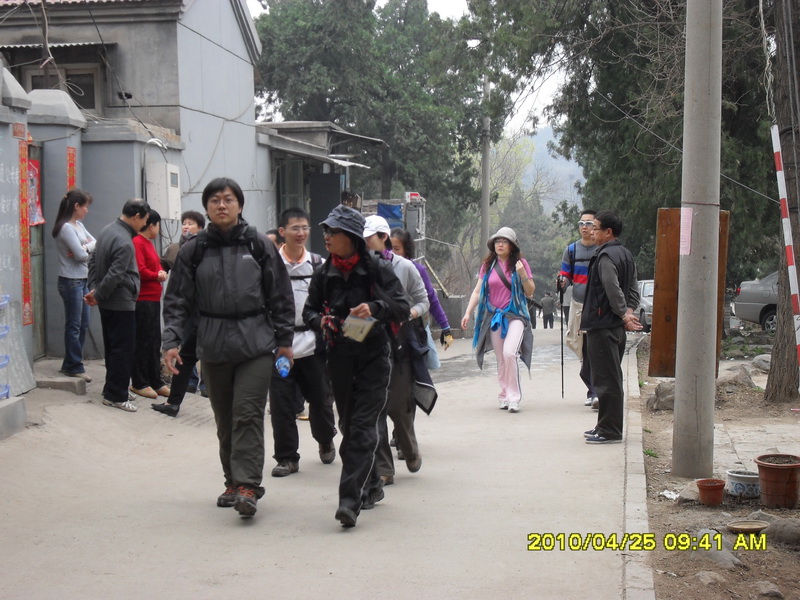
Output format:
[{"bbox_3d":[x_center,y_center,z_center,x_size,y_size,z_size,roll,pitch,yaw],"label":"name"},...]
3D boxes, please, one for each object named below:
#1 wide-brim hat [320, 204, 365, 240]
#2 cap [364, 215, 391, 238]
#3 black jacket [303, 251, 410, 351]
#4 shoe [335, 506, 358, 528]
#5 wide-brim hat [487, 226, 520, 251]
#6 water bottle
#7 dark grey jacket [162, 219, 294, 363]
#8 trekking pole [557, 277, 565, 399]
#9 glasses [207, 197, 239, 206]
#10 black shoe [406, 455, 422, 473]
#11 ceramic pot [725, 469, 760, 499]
[{"bbox_3d":[-0.279,-0.395,6.750,0.280,0.160,0.260,18,-5,-33],"label":"wide-brim hat"},{"bbox_3d":[-0.155,-0.446,8.000,0.250,0.140,0.175,-13,12,-33],"label":"cap"},{"bbox_3d":[-0.223,0.003,6.750,0.540,0.530,0.360,1,5,14],"label":"black jacket"},{"bbox_3d":[-0.257,1.048,6.450,0.100,0.100,0.260,1,-20,12],"label":"shoe"},{"bbox_3d":[0.919,-0.544,11.750,0.290,0.200,0.300,0,5,0],"label":"wide-brim hat"},{"bbox_3d":[-0.607,0.323,6.800,0.067,0.067,0.210,-8,41,1],"label":"water bottle"},{"bbox_3d":[-0.885,-0.052,6.800,0.670,0.730,0.360,0,5,-2],"label":"dark grey jacket"},{"bbox_3d":[1.440,0.335,11.750,0.060,1.120,0.060,0,15,0],"label":"trekking pole"},{"bbox_3d":[-0.916,-0.508,6.800,0.145,0.045,0.140,0,5,0],"label":"glasses"},{"bbox_3d":[0.087,0.980,8.200,0.100,0.110,0.260,0,43,3],"label":"black shoe"},{"bbox_3d":[1.974,1.043,7.450,0.255,0.130,0.255,0,5,0],"label":"ceramic pot"}]

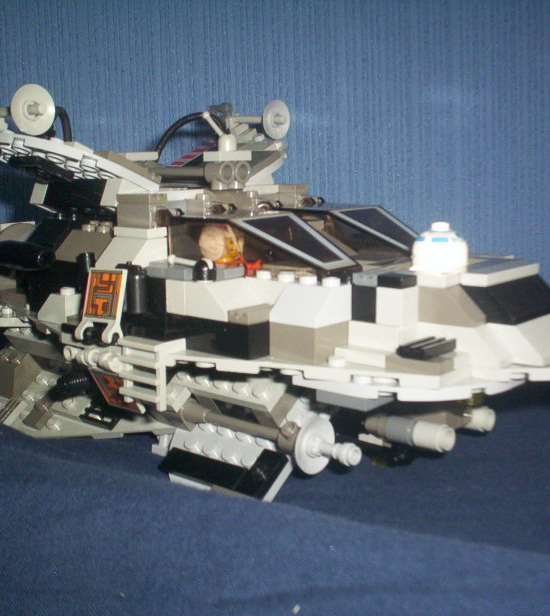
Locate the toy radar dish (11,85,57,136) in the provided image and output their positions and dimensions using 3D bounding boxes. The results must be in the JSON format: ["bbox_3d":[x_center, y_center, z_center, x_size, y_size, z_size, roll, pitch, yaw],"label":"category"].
[{"bbox_3d":[-0.076,-0.062,0.281,0.005,0.016,0.016,7,12,39],"label":"toy radar dish"}]

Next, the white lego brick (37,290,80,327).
[{"bbox_3d":[-0.078,-0.001,0.328,0.016,0.010,0.008,7,13,39],"label":"white lego brick"}]

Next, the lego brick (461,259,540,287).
[{"bbox_3d":[0.062,-0.010,0.250,0.009,0.003,0.032,7,13,39],"label":"lego brick"}]

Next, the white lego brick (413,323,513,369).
[{"bbox_3d":[0.050,0.009,0.237,0.024,0.010,0.008,7,13,39],"label":"white lego brick"}]

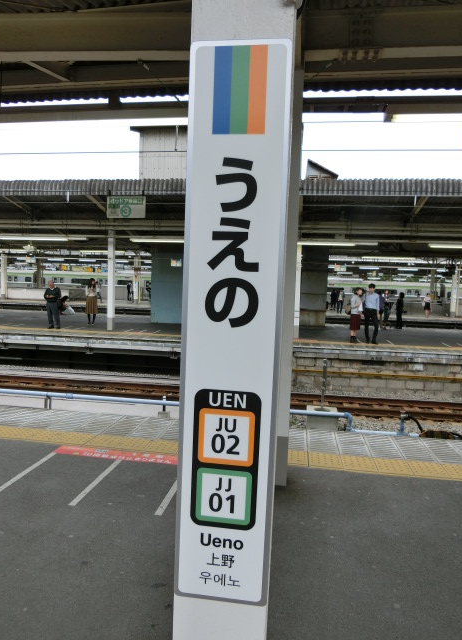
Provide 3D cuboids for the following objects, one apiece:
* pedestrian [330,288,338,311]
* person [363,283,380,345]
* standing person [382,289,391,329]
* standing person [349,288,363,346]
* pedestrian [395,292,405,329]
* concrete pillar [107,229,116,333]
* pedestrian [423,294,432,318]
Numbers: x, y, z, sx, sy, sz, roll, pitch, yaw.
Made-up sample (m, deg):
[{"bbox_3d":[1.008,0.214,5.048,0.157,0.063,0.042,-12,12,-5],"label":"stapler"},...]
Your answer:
[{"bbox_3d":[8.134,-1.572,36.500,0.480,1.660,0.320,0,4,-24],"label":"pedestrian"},{"bbox_3d":[4.043,-0.164,13.300,0.500,1.740,0.320,3,4,9],"label":"person"},{"bbox_3d":[6.560,-0.435,19.500,0.330,1.650,0.460,5,5,41],"label":"standing person"},{"bbox_3d":[3.611,-0.124,13.300,0.360,1.600,0.450,4,4,30],"label":"standing person"},{"bbox_3d":[7.555,-0.414,20.600,0.330,1.630,0.450,1,4,-21],"label":"pedestrian"},{"bbox_3d":[-3.749,-1.239,14.500,0.240,3.150,0.240,3,4,8],"label":"concrete pillar"},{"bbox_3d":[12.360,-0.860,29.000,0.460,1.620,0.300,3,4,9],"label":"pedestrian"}]

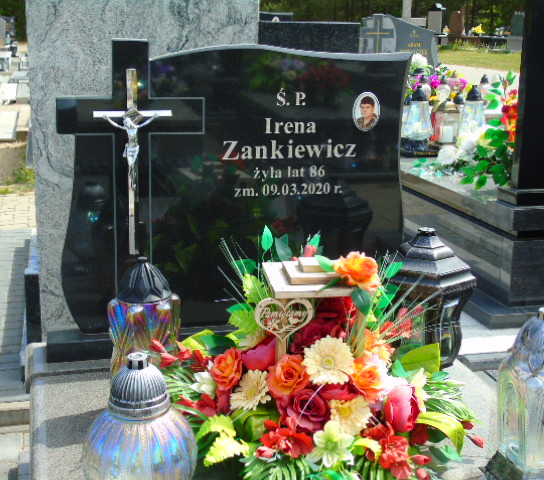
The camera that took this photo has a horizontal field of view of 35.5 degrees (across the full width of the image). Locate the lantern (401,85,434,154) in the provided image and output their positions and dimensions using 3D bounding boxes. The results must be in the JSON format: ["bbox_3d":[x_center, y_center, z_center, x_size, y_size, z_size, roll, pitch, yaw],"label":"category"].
[{"bbox_3d":[0.889,-0.736,5.177,0.195,0.409,0.195,-2,14,-14],"label":"lantern"}]

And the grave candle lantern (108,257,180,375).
[{"bbox_3d":[-0.338,0.205,2.244,0.190,0.333,0.190,-2,14,-14],"label":"grave candle lantern"}]

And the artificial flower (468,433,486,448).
[{"bbox_3d":[0.455,0.443,1.874,0.024,0.024,0.052,-9,39,-37],"label":"artificial flower"}]

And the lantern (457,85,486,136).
[{"bbox_3d":[1.232,-0.745,5.228,0.191,0.409,0.191,-2,14,-14],"label":"lantern"}]

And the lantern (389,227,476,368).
[{"bbox_3d":[0.395,0.163,2.236,0.275,0.392,0.238,7,15,24],"label":"lantern"}]

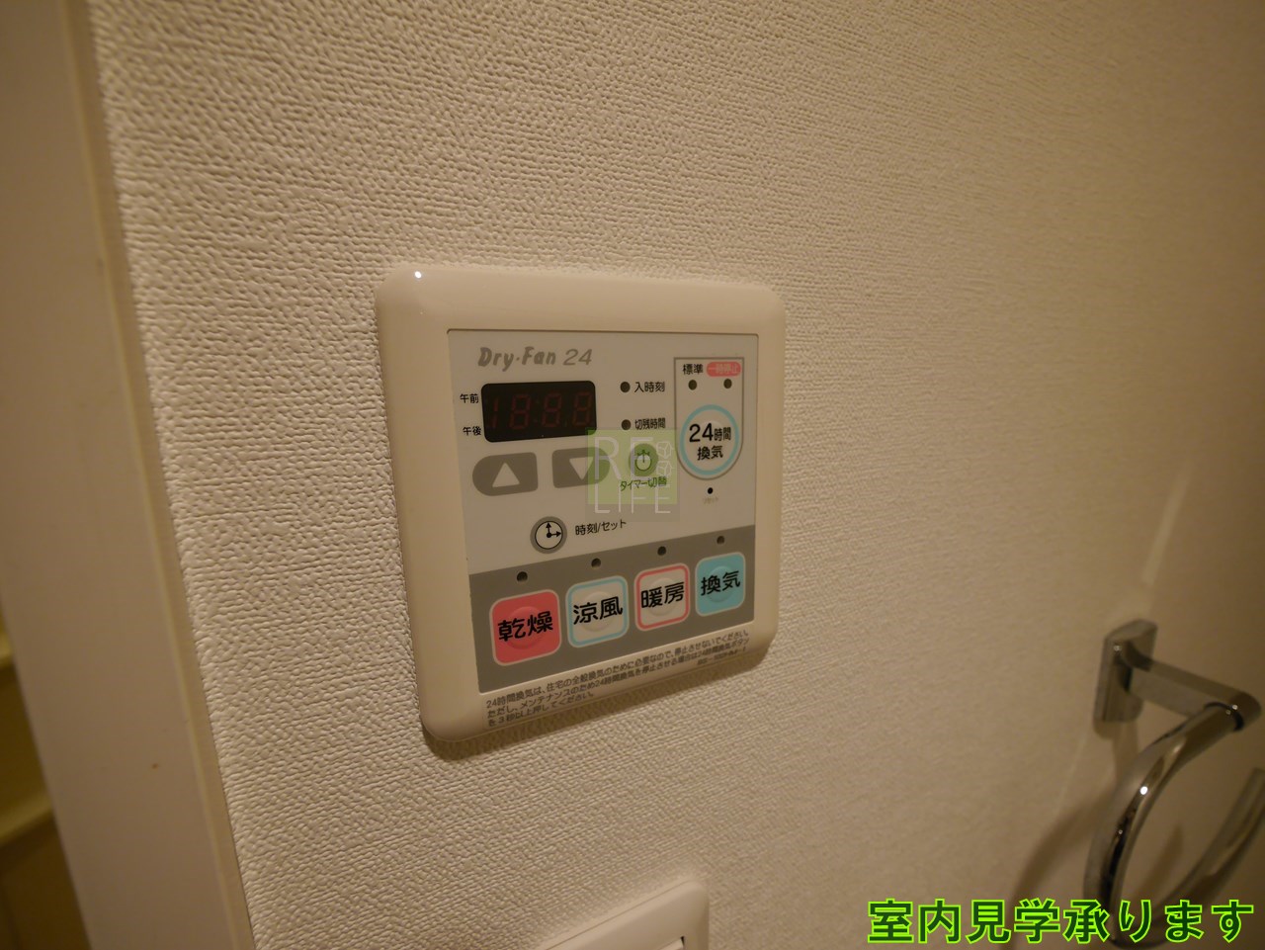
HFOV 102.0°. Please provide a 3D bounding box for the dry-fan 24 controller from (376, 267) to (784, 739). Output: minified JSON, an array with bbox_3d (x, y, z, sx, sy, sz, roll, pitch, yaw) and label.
[{"bbox_3d":[-0.004,0.005,0.148,0.116,0.120,0.015,-6,11,-24],"label":"dry-fan 24 controller"}]

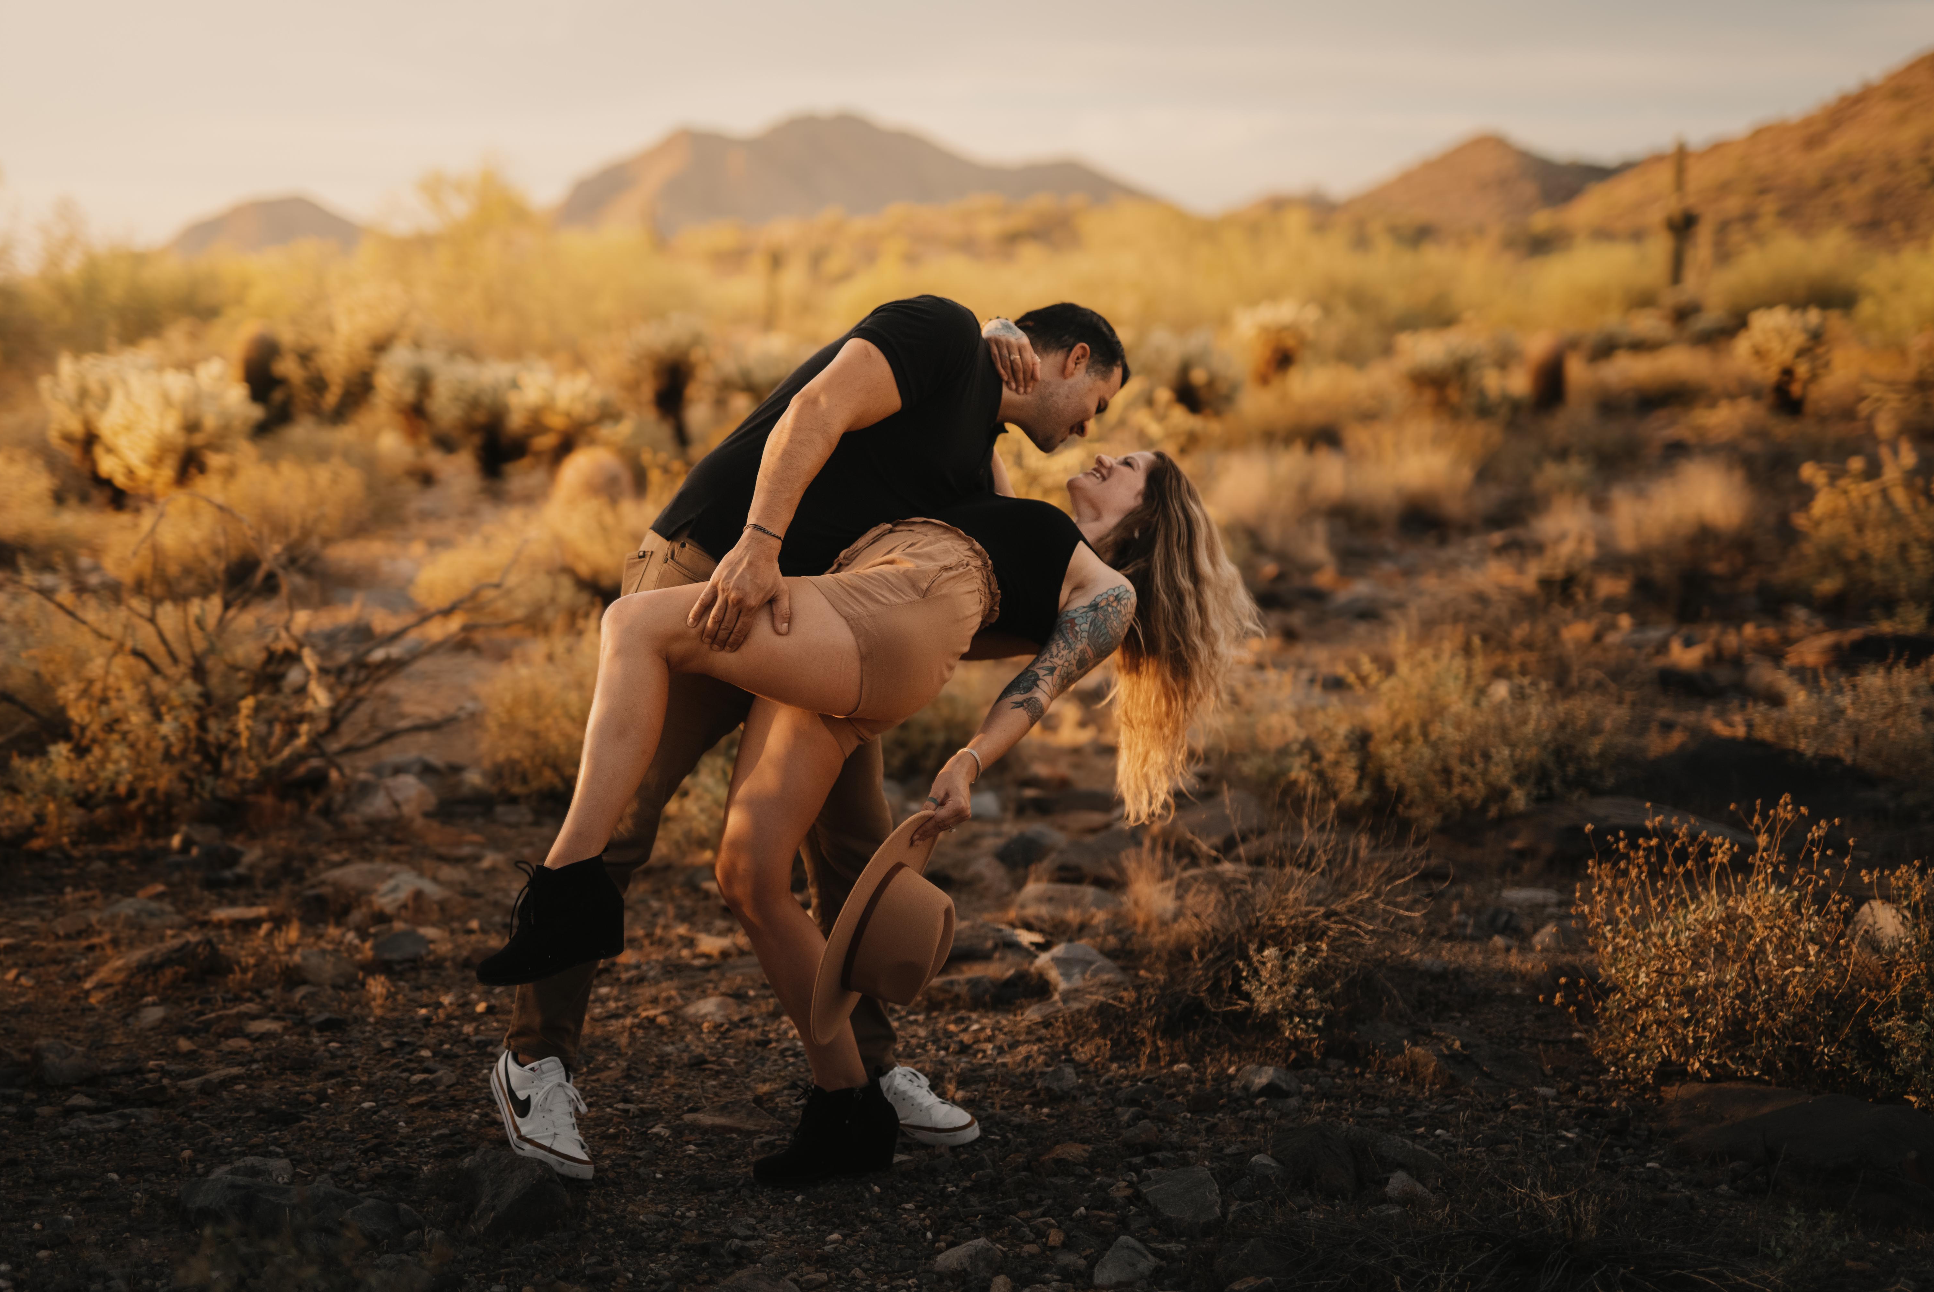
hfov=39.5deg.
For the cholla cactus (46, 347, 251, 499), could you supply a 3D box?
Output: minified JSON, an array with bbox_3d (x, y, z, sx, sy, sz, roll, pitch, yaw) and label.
[{"bbox_3d":[-5.114,-1.370,16.751,1.343,0.913,1.236,0,8,0],"label":"cholla cactus"}]

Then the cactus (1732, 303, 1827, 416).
[{"bbox_3d":[8.136,-2.836,26.824,0.939,1.111,0.863,0,8,0],"label":"cactus"}]

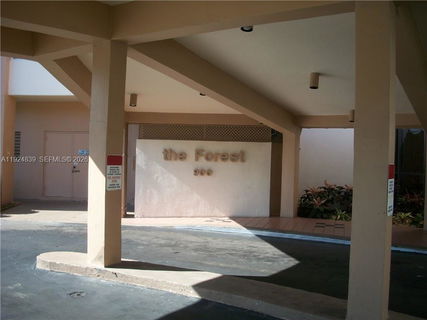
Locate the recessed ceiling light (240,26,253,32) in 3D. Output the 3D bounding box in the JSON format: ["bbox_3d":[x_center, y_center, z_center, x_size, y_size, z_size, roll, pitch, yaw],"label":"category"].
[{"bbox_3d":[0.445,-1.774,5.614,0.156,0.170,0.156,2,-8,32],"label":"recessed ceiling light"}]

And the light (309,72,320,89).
[{"bbox_3d":[1.841,-1.437,7.868,0.150,0.265,0.150,2,-8,32],"label":"light"}]

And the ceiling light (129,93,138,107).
[{"bbox_3d":[-1.952,-1.456,10.514,0.153,0.280,0.153,2,-8,32],"label":"ceiling light"}]

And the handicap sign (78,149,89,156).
[{"bbox_3d":[-4.132,-0.239,13.750,0.330,0.220,0.020,2,0,3],"label":"handicap sign"}]

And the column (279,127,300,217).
[{"bbox_3d":[2.027,0.378,11.245,0.327,2.163,0.327,2,0,32],"label":"column"}]

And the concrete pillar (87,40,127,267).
[{"bbox_3d":[-1.445,-0.082,5.947,0.327,3.027,0.327,2,0,32],"label":"concrete pillar"}]

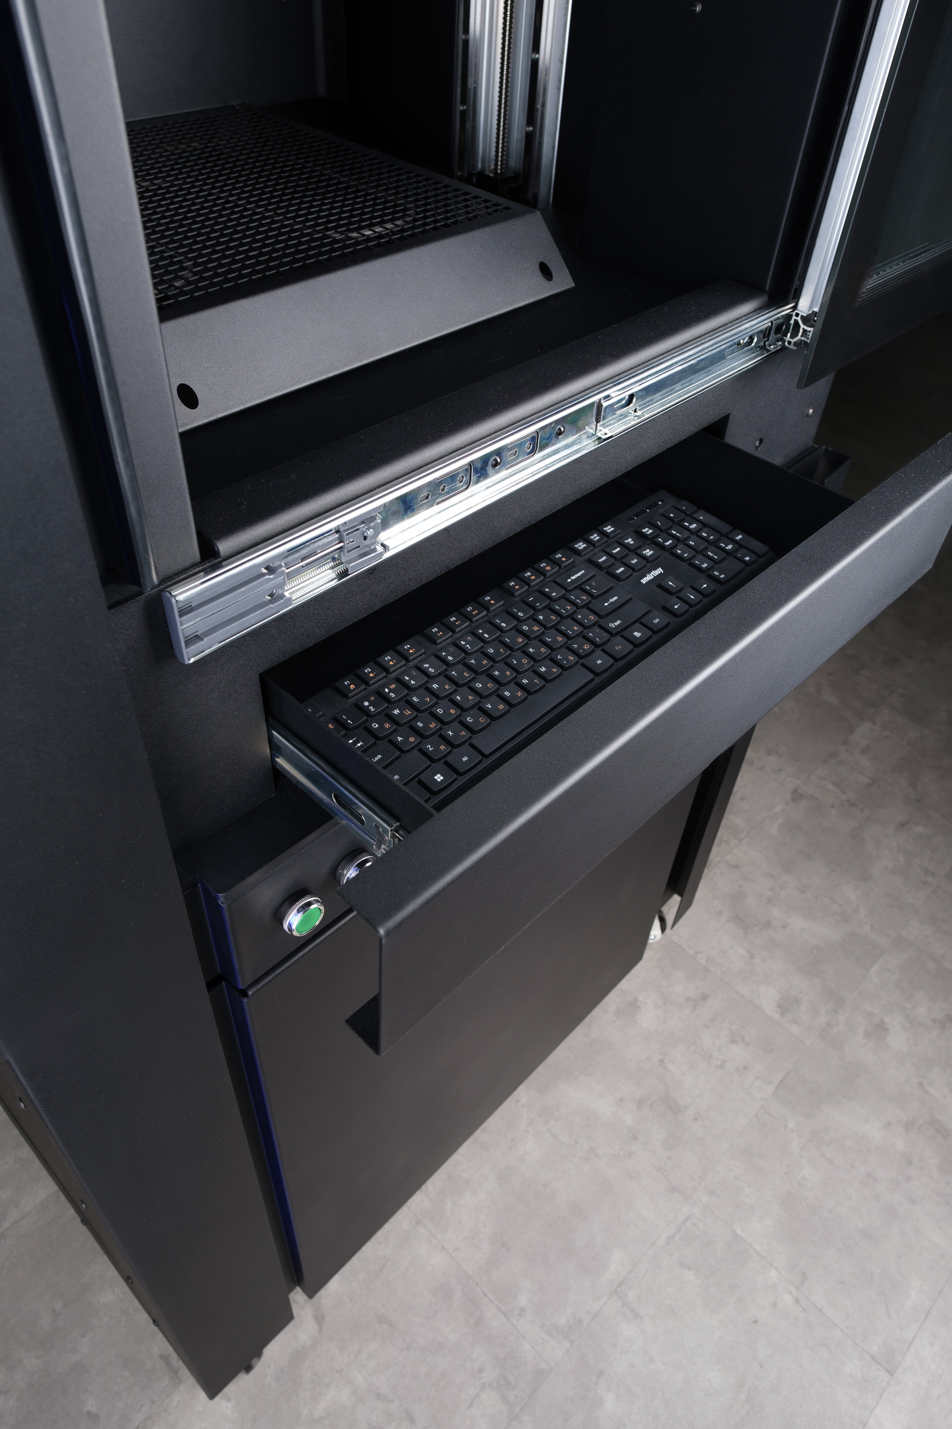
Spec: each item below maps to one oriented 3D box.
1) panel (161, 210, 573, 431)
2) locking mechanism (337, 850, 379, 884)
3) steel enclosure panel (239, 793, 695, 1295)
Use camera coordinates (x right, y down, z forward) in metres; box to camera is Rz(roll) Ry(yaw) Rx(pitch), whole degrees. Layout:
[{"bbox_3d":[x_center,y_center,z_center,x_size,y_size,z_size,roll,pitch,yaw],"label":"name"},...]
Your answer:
[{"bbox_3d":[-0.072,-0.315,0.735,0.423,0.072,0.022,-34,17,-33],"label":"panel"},{"bbox_3d":[-0.084,0.115,0.691,0.018,0.031,0.031,35,52,28],"label":"locking mechanism"},{"bbox_3d":[0.044,0.294,1.131,0.032,0.744,0.694,35,52,28],"label":"steel enclosure panel"}]

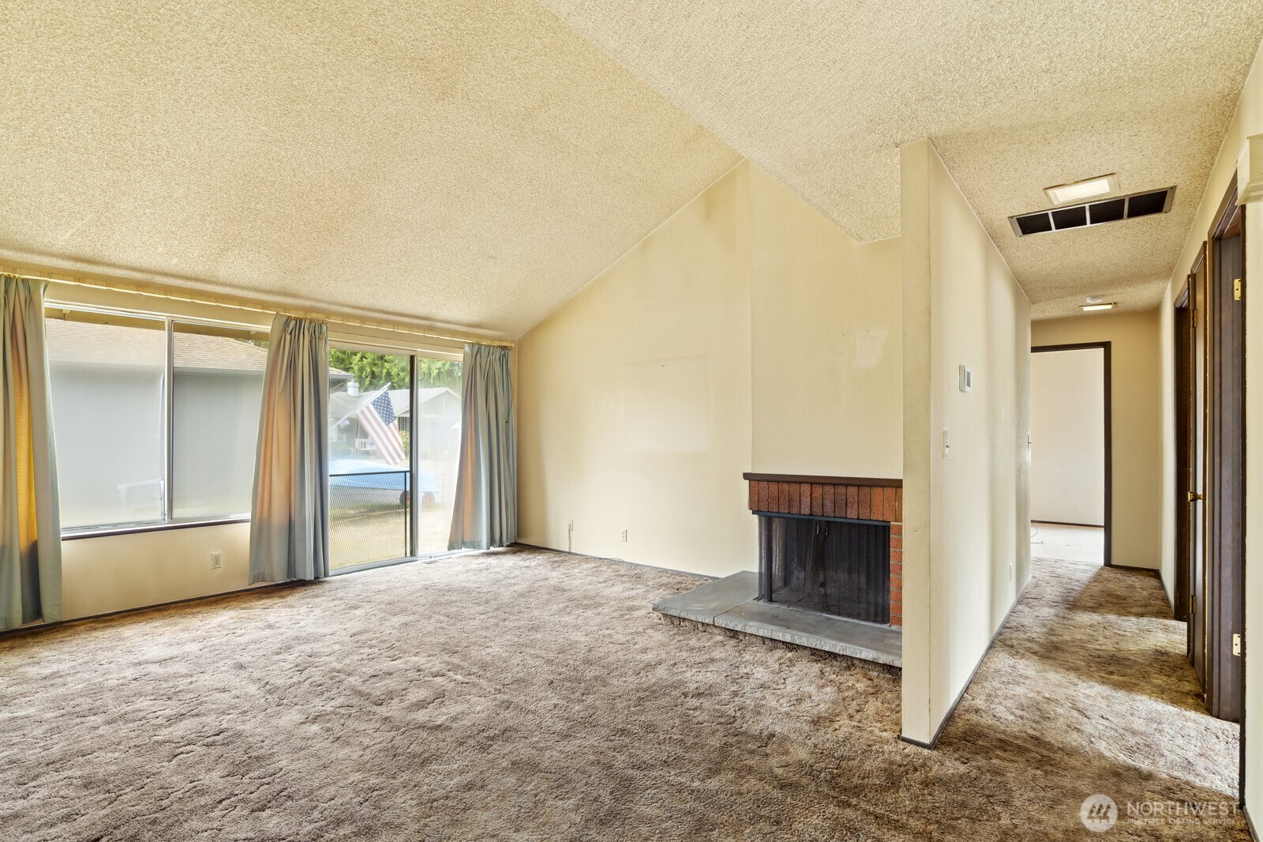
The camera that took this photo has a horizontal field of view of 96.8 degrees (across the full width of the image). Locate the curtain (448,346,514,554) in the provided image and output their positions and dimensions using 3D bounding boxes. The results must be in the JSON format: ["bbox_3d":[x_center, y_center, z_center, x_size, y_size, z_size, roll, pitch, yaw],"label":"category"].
[{"bbox_3d":[-1.522,0.274,5.830,0.150,2.130,0.790,-1,-2,41],"label":"curtain"}]

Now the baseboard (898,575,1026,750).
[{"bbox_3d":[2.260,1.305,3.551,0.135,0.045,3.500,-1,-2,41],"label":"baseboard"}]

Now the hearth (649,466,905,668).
[{"bbox_3d":[1.213,0.841,3.723,1.690,0.970,1.240,-1,-2,39],"label":"hearth"}]

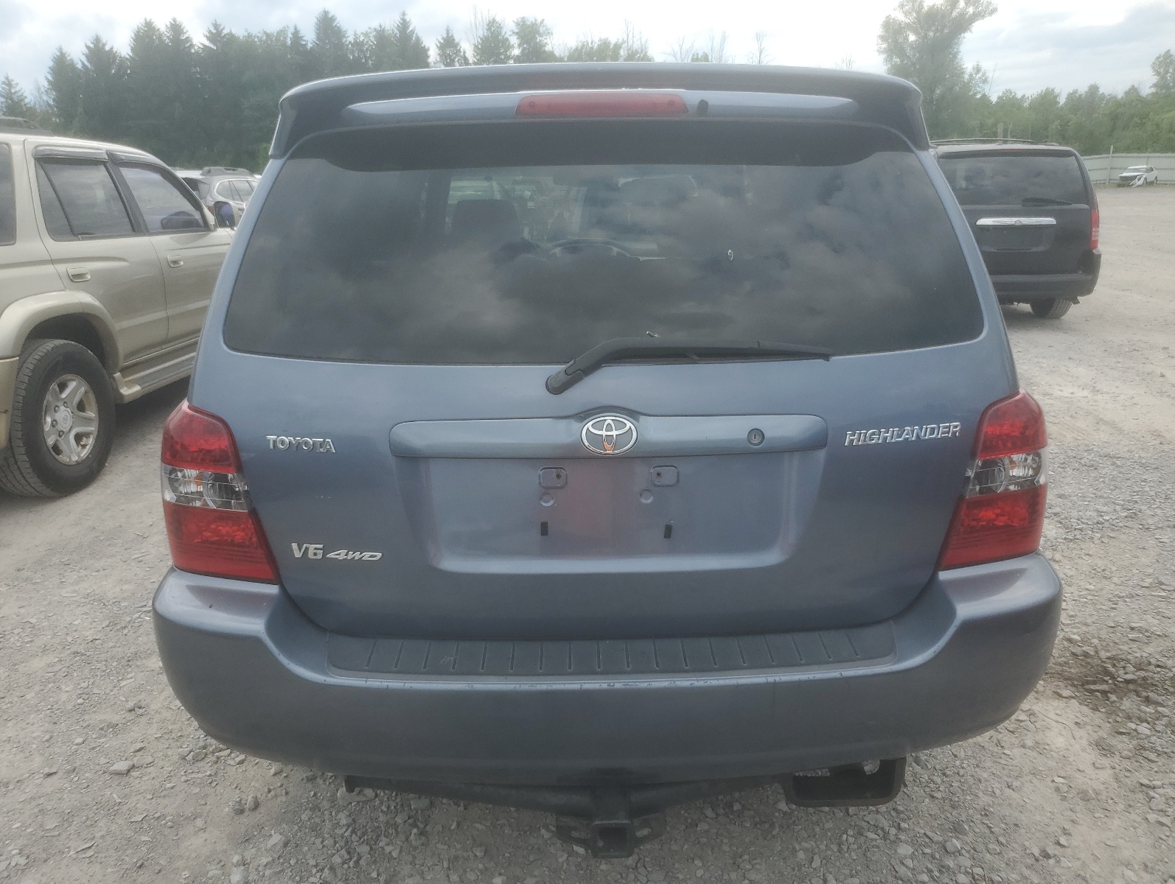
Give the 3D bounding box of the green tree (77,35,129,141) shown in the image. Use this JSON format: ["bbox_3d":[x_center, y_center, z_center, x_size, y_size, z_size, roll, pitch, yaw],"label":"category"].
[{"bbox_3d":[-37.797,-25.757,71.046,4.600,12.600,4.600,-1,17,1],"label":"green tree"}]

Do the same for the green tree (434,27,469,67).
[{"bbox_3d":[-10.848,-27.266,73.386,3.900,13.200,3.900,-1,17,1],"label":"green tree"}]

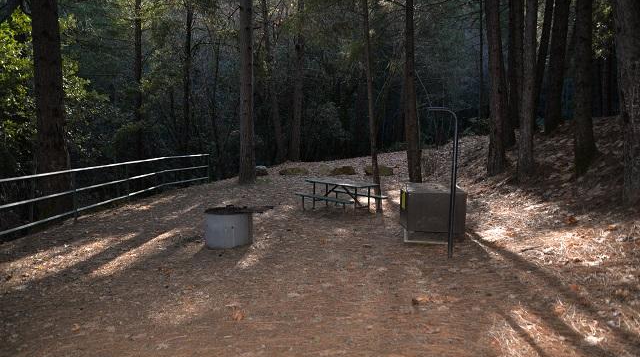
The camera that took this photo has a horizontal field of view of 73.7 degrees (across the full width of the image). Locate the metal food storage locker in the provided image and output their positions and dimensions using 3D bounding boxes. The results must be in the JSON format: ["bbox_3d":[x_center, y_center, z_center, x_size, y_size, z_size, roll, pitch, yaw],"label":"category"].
[{"bbox_3d":[2.152,0.630,8.146,1.020,0.890,1.270,1,6,10],"label":"metal food storage locker"}]

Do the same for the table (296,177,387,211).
[{"bbox_3d":[0.537,0.473,10.874,1.500,0.760,1.840,-5,8,-42],"label":"table"}]

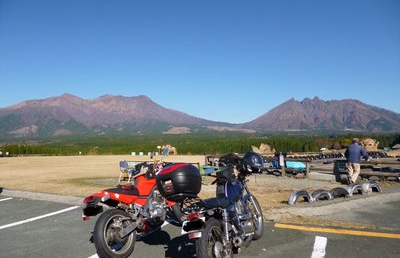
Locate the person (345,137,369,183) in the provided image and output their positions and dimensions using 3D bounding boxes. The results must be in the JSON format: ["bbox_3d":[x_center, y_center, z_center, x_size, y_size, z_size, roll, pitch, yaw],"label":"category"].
[{"bbox_3d":[5.435,1.108,9.600,0.720,1.600,0.460,-1,-2,30],"label":"person"}]

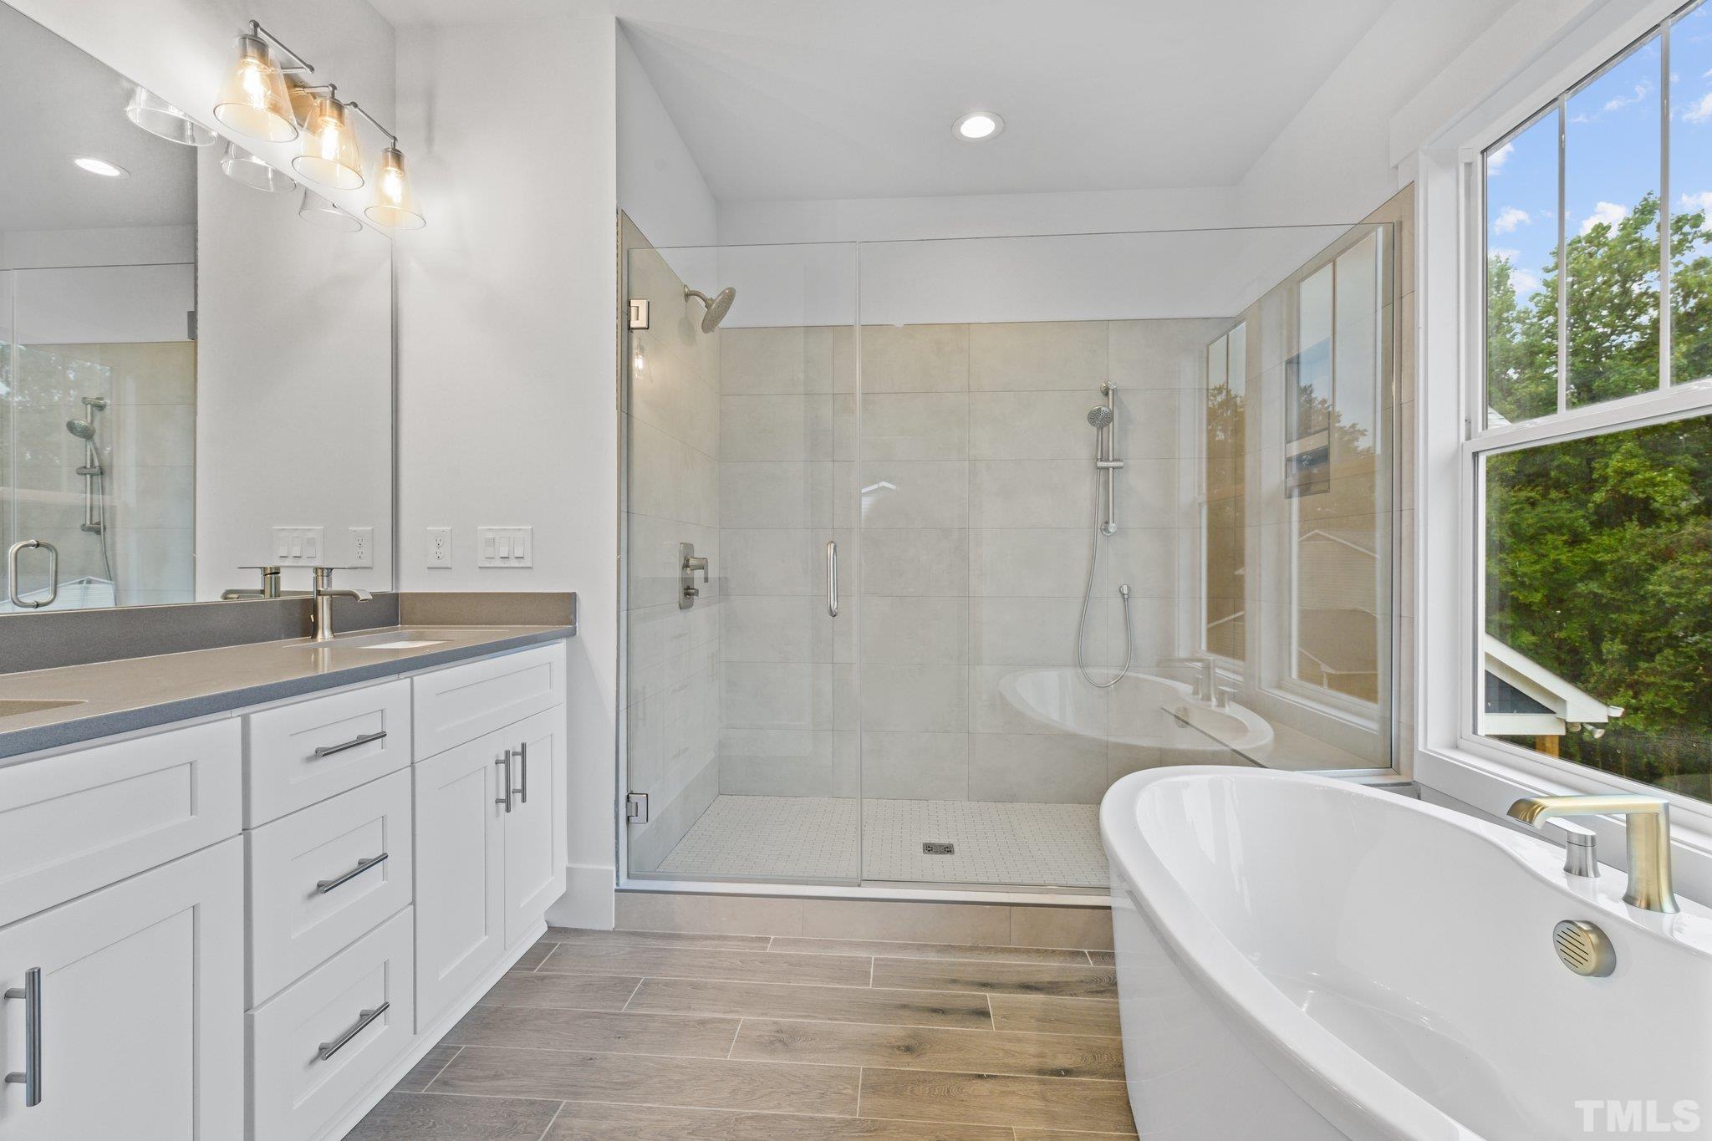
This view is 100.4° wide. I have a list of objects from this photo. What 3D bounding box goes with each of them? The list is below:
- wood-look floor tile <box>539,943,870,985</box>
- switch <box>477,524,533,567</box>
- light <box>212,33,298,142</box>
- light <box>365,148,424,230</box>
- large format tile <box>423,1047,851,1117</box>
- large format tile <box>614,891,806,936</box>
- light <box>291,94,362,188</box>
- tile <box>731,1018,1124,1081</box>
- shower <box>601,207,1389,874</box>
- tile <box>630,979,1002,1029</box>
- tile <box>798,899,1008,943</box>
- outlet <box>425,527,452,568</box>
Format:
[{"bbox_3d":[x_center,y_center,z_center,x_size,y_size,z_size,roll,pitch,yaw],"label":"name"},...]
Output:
[{"bbox_3d":[-0.407,1.089,1.959,0.904,0.010,0.143,0,0,4],"label":"wood-look floor tile"},{"bbox_3d":[-1.062,-0.069,2.158,0.170,0.127,0.009,0,0,4],"label":"switch"},{"bbox_3d":[-1.348,-1.100,1.606,0.147,0.192,0.147,0,0,4],"label":"light"},{"bbox_3d":[-1.315,-1.104,2.039,0.147,0.192,0.147,0,0,4],"label":"light"},{"bbox_3d":[-0.444,1.092,1.522,0.905,0.010,0.143,0,0,4],"label":"large format tile"},{"bbox_3d":[-0.438,1.023,2.124,0.566,0.118,0.010,0,0,4],"label":"large format tile"},{"bbox_3d":[-1.332,-1.102,1.808,0.147,0.192,0.147,0,0,4],"label":"light"},{"bbox_3d":[0.174,1.092,1.622,0.902,0.010,0.143,0,0,4],"label":"tile"},{"bbox_3d":[0.467,0.017,2.627,2.275,2.045,1.119,0,0,4],"label":"shower"},{"bbox_3d":[-0.116,1.090,1.790,0.901,0.010,0.143,0,0,4],"label":"tile"},{"bbox_3d":[0.146,1.024,2.080,0.606,0.118,0.010,0,0,4],"label":"tile"},{"bbox_3d":[-1.272,-0.068,2.174,0.081,0.125,0.008,0,0,4],"label":"outlet"}]

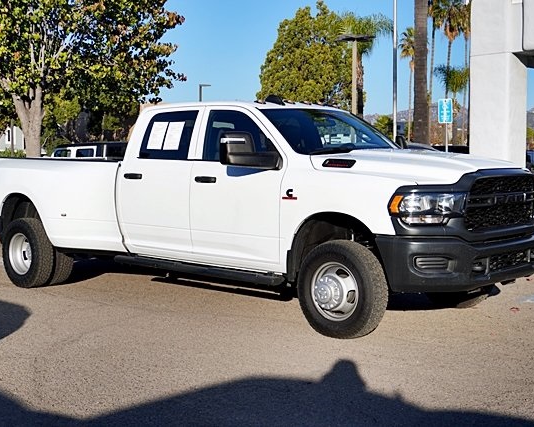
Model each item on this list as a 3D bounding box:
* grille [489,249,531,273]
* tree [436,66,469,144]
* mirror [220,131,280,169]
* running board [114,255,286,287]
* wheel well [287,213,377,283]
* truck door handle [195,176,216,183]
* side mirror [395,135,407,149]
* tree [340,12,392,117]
[{"bbox_3d":[1.941,0.383,6.451,0.090,0.120,0.660,3,5,42],"label":"grille"},{"bbox_3d":[14.514,-7.284,62.301,3.200,8.550,3.200,0,4,0],"label":"tree"},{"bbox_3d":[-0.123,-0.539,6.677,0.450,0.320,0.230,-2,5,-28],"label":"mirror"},{"bbox_3d":[-0.705,0.516,7.520,2.240,0.090,0.170,3,5,42],"label":"running board"},{"bbox_3d":[0.612,0.300,6.524,0.890,0.620,0.380,3,5,42],"label":"wheel well"},{"bbox_3d":[-0.565,-0.305,7.297,0.250,0.056,0.060,3,5,42],"label":"truck door handle"},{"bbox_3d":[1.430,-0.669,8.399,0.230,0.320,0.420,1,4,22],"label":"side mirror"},{"bbox_3d":[5.690,-6.702,46.343,3.300,9.730,3.300,0,4,0],"label":"tree"}]

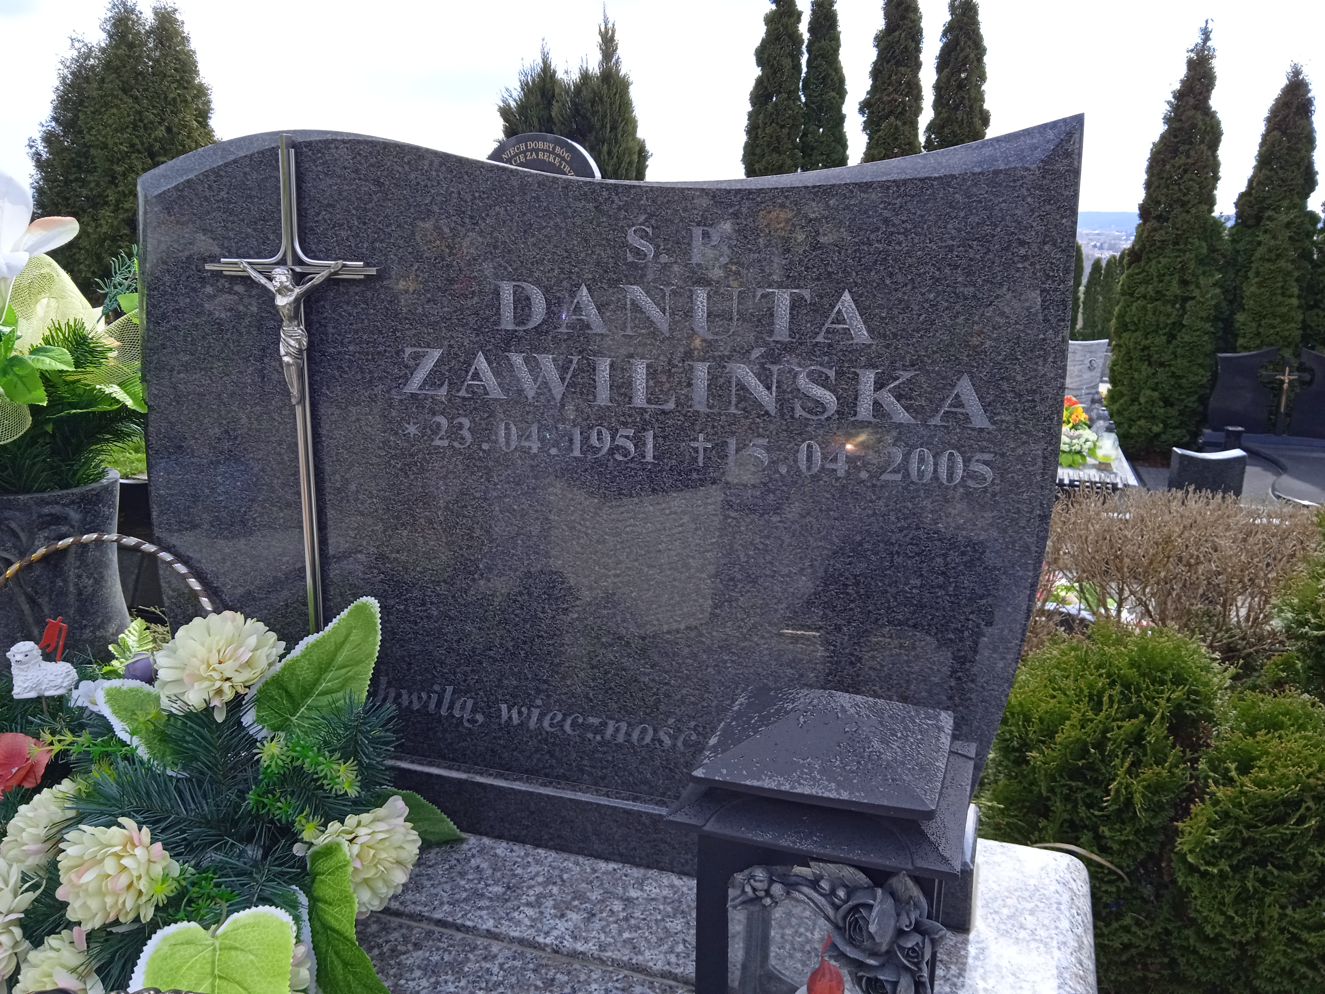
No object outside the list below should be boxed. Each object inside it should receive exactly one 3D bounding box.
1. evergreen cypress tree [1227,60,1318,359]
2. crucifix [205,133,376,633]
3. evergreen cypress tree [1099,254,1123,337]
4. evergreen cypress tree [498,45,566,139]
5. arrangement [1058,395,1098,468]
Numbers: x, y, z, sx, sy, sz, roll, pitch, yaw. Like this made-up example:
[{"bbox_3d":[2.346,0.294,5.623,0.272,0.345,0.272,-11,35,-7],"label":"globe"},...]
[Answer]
[{"bbox_3d":[6.207,-2.511,10.920,0.980,3.539,0.980,8,17,28],"label":"evergreen cypress tree"},{"bbox_3d":[-0.401,-0.101,1.175,0.211,0.563,0.050,5,14,16],"label":"crucifix"},{"bbox_3d":[11.141,-4.727,26.671,0.620,2.663,0.620,6,16,22],"label":"evergreen cypress tree"},{"bbox_3d":[-0.825,-1.848,7.269,0.650,2.302,0.650,-2,15,-6],"label":"evergreen cypress tree"},{"bbox_3d":[2.591,-0.414,6.800,0.350,0.440,0.330,6,16,20],"label":"arrangement"}]

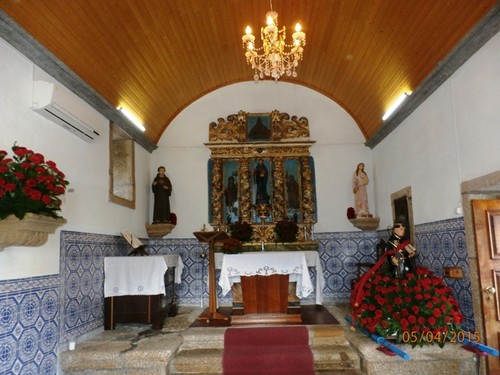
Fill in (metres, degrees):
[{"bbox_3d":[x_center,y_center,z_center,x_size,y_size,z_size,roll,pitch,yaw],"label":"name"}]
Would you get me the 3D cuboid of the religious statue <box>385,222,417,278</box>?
[{"bbox_3d":[1.736,0.751,4.159,0.320,0.670,0.250,-2,-10,-2],"label":"religious statue"}]

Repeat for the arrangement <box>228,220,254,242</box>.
[{"bbox_3d":[-0.153,0.793,6.507,0.440,0.390,0.380,-3,-10,3],"label":"arrangement"}]

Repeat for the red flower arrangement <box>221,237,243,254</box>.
[{"bbox_3d":[-0.278,0.910,5.586,0.330,0.270,0.300,-3,-10,3],"label":"red flower arrangement"}]

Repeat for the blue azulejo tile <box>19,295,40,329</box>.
[{"bbox_3d":[-1.950,1.099,3.224,0.016,0.291,0.291,-2,-9,3],"label":"blue azulejo tile"}]

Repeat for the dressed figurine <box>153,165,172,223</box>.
[{"bbox_3d":[-1.561,0.136,6.441,0.354,1.046,0.260,-1,-9,-5],"label":"dressed figurine"}]

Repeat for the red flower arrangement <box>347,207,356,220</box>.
[{"bbox_3d":[1.777,0.458,6.293,0.177,0.229,0.177,-2,-9,3],"label":"red flower arrangement"}]

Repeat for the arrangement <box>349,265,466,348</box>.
[{"bbox_3d":[1.579,1.181,3.736,1.061,0.655,0.957,-2,-9,3],"label":"arrangement"}]

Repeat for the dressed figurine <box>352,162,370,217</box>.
[{"bbox_3d":[1.990,0.043,6.403,0.291,0.976,0.239,-1,-9,-5],"label":"dressed figurine"}]

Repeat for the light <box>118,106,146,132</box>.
[{"bbox_3d":[-1.818,-1.034,5.608,0.073,0.073,1.196,-2,-9,3],"label":"light"}]

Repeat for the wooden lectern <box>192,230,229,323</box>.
[{"bbox_3d":[-0.543,1.253,5.181,0.490,1.230,0.420,-4,-10,9],"label":"wooden lectern"}]

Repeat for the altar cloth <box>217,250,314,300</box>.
[{"bbox_3d":[0.232,1.328,5.518,1.380,0.650,0.680,-3,-10,3],"label":"altar cloth"}]

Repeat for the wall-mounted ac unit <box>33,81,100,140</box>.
[{"bbox_3d":[-2.042,-0.837,4.151,0.215,0.295,1.090,-3,-10,3],"label":"wall-mounted ac unit"}]

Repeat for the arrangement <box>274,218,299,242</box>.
[{"bbox_3d":[0.657,0.775,6.466,0.430,0.410,0.380,-3,-10,3],"label":"arrangement"}]

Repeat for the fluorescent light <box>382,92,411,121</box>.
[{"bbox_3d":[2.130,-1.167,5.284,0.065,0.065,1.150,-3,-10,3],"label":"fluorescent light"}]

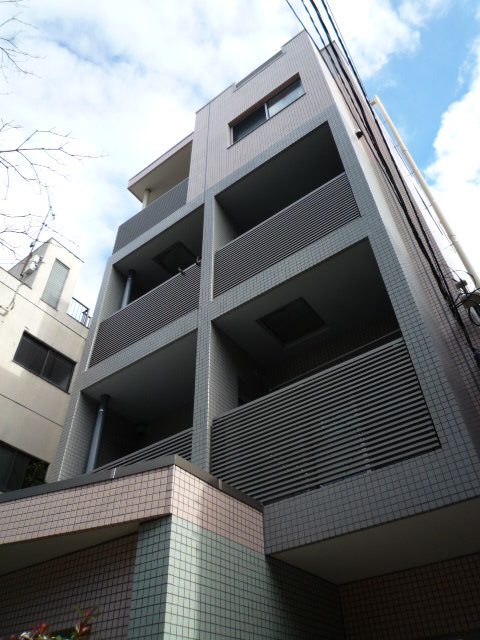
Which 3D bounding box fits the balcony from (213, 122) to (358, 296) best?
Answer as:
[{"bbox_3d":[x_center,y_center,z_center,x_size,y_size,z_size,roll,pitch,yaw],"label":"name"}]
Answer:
[{"bbox_3d":[0.823,-1.276,6.794,2.122,2.494,1.200,-28,-49,25],"label":"balcony"}]

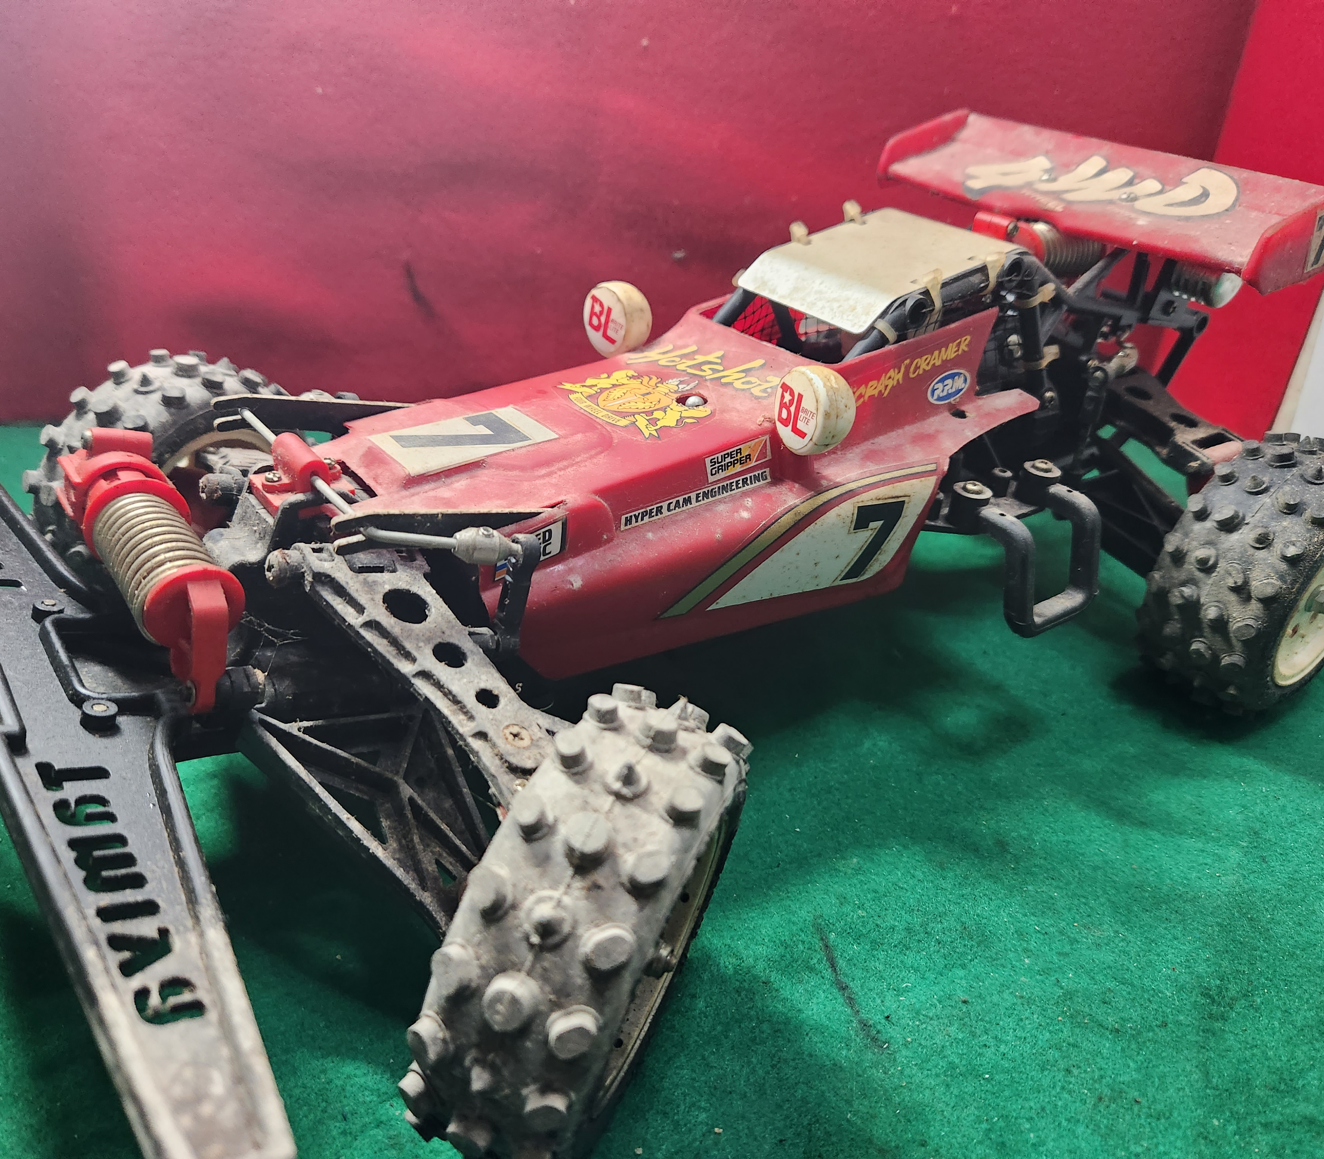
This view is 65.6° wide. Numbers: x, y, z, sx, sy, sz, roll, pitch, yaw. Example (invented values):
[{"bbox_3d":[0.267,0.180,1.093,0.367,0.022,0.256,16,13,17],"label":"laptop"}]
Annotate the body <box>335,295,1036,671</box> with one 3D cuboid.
[{"bbox_3d":[0.005,-0.041,0.274,0.202,0.076,0.102,-15,37,-37],"label":"body"}]

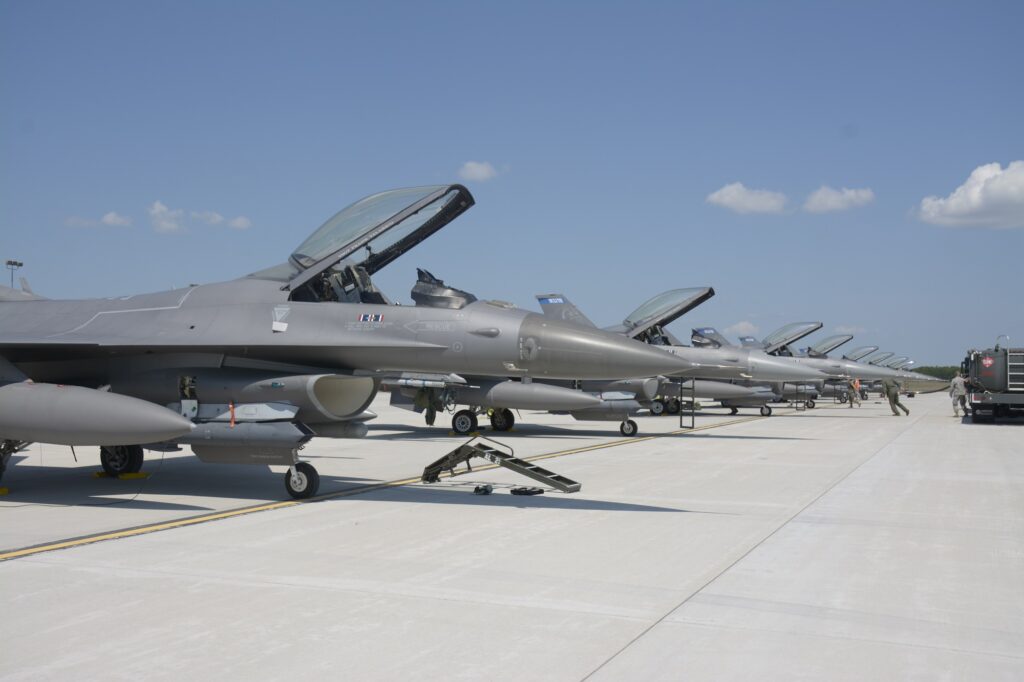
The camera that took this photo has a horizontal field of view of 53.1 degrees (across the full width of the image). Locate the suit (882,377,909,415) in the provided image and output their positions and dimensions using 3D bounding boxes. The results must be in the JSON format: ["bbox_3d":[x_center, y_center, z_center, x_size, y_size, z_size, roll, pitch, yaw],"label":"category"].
[{"bbox_3d":[15.284,2.218,40.900,0.680,1.550,0.950,2,-3,-40],"label":"suit"}]

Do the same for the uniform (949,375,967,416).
[{"bbox_3d":[17.615,2.131,40.400,0.680,1.740,0.460,-1,-2,20],"label":"uniform"}]

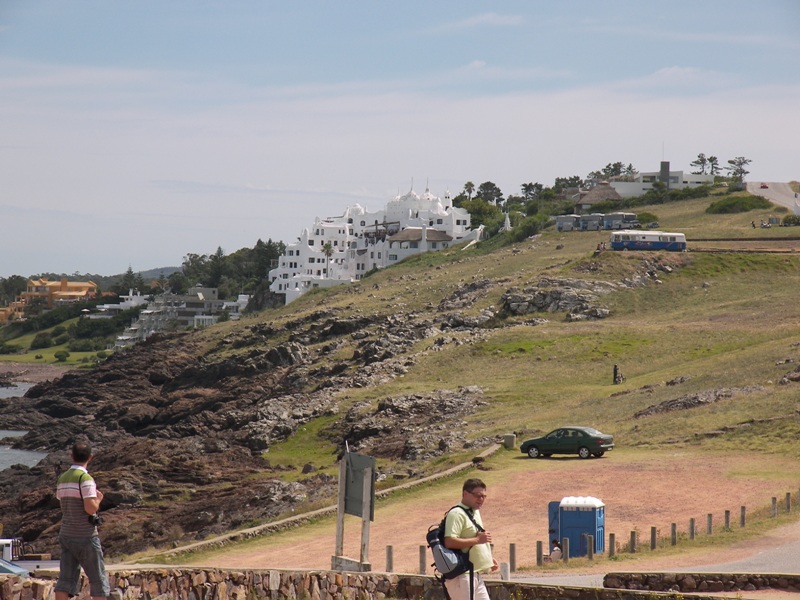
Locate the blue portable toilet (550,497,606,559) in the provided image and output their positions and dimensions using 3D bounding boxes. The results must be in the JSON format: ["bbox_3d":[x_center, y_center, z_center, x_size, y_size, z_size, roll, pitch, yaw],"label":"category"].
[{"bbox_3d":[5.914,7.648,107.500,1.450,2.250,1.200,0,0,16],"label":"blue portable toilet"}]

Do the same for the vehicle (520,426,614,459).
[{"bbox_3d":[7.727,6.553,149.000,4.380,1.420,1.710,0,0,28],"label":"vehicle"}]

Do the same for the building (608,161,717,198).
[{"bbox_3d":[64.658,-29.671,800.000,25.500,9.200,14.000,0,0,0],"label":"building"}]

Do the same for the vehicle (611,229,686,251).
[{"bbox_3d":[36.747,-8.753,480.000,10.800,3.200,2.500,0,0,-6],"label":"vehicle"}]

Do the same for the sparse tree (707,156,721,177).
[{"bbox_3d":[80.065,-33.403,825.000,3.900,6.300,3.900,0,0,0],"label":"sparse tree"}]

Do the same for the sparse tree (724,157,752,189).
[{"bbox_3d":[82.650,-31.131,790.000,6.900,8.000,6.500,0,0,0],"label":"sparse tree"}]

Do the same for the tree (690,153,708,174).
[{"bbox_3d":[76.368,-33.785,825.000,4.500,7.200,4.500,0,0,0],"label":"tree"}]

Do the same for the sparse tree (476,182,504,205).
[{"bbox_3d":[23.496,-27.130,840.000,7.200,8.000,7.000,0,0,0],"label":"sparse tree"}]

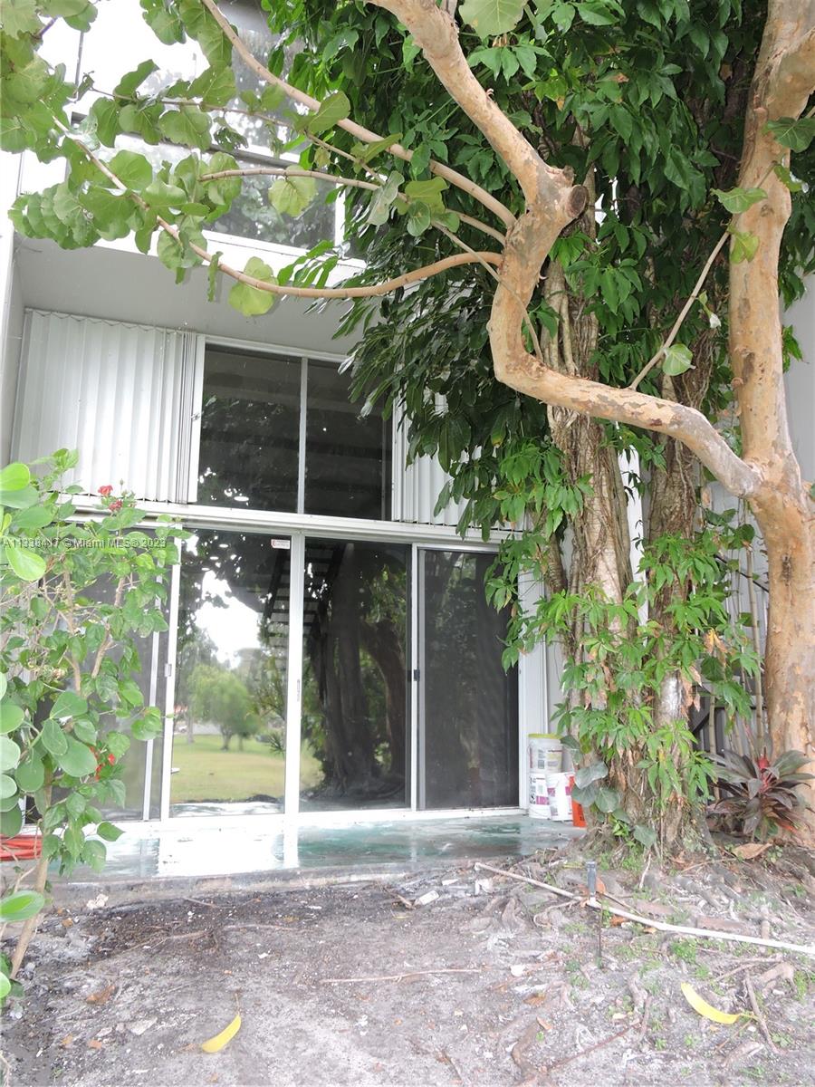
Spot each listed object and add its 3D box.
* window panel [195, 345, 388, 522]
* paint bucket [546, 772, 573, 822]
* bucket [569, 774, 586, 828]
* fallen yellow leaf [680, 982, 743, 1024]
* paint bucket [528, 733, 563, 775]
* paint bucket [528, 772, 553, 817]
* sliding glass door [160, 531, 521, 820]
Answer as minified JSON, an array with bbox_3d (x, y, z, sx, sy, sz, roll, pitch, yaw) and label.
[{"bbox_3d":[-0.910,-0.941,7.470,1.674,1.431,0.090,4,-11,-18],"label":"window panel"},{"bbox_3d":[1.289,2.071,7.199,0.290,0.370,0.290,0,-11,0],"label":"paint bucket"},{"bbox_3d":[1.427,2.017,6.901,0.290,0.370,0.290,4,-11,-18],"label":"bucket"},{"bbox_3d":[1.080,1.644,3.148,0.090,0.050,0.241,9,-14,-39],"label":"fallen yellow leaf"},{"bbox_3d":[1.168,1.774,7.458,0.290,0.325,0.290,0,-11,0],"label":"paint bucket"},{"bbox_3d":[1.165,2.108,7.394,0.285,0.365,0.285,0,-11,0],"label":"paint bucket"},{"bbox_3d":[-0.426,1.081,7.249,2.954,2.284,0.110,4,-11,-18],"label":"sliding glass door"}]

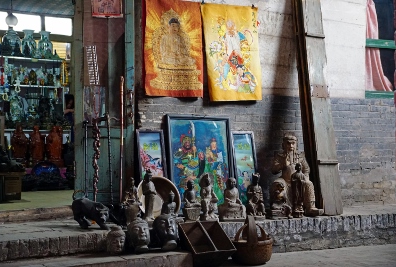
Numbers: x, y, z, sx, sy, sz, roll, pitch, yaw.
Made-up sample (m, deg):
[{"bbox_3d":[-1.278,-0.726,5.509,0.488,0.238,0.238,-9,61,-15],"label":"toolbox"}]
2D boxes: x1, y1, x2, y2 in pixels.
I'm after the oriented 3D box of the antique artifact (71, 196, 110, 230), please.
[{"bbox_3d":[-0.852,0.634,4.580,0.310,0.270,0.135,0,-1,30],"label":"antique artifact"}]

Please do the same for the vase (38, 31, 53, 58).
[{"bbox_3d":[-1.907,-1.113,7.250,0.190,0.350,0.190,0,0,-25],"label":"vase"}]

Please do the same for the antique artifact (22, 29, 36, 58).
[{"bbox_3d":[-2.186,-1.159,7.500,0.185,0.365,0.185,0,-1,-25],"label":"antique artifact"}]

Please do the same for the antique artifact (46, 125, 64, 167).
[{"bbox_3d":[-1.713,0.156,6.950,0.190,0.490,0.150,0,0,-15],"label":"antique artifact"}]

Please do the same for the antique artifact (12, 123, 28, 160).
[{"bbox_3d":[-2.177,0.116,7.050,0.200,0.490,0.170,0,-1,-20],"label":"antique artifact"}]

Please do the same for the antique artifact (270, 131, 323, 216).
[{"bbox_3d":[0.968,0.381,5.650,0.410,0.770,0.390,0,0,-28],"label":"antique artifact"}]

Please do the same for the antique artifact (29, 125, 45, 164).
[{"bbox_3d":[-1.964,0.143,7.050,0.190,0.490,0.165,0,-1,-22],"label":"antique artifact"}]

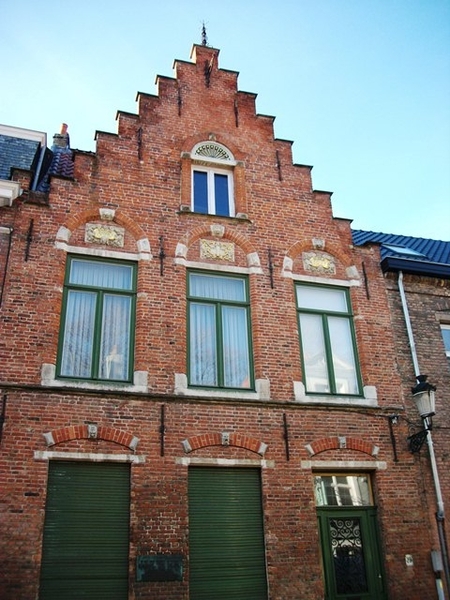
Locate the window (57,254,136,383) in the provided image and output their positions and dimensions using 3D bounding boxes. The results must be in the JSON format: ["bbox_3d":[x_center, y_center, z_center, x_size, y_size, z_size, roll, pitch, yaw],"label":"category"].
[{"bbox_3d":[-2.077,0.308,9.171,1.196,2.222,0.110,7,-28,-18],"label":"window"}]

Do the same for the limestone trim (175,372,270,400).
[{"bbox_3d":[-0.050,1.475,9.242,1.653,0.364,0.160,7,-28,-18],"label":"limestone trim"}]

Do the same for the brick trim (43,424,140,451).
[{"bbox_3d":[-1.914,1.982,7.988,1.338,0.348,0.120,6,-27,-17],"label":"brick trim"}]

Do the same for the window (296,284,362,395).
[{"bbox_3d":[1.847,0.699,10.064,1.154,2.173,0.100,6,-27,-17],"label":"window"}]

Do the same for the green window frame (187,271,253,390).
[{"bbox_3d":[-0.089,0.522,9.815,1.200,2.243,0.110,7,-28,-18],"label":"green window frame"}]

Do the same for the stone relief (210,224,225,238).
[{"bbox_3d":[-0.156,-1.233,10.180,0.274,0.261,0.140,6,-27,-17],"label":"stone relief"}]

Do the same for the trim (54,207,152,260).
[{"bbox_3d":[-2.044,-1.128,9.477,1.574,0.960,0.140,6,-27,-17],"label":"trim"}]

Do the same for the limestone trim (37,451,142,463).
[{"bbox_3d":[-1.899,2.248,7.873,1.539,0.133,0.120,6,-27,-17],"label":"limestone trim"}]

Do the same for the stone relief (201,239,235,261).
[{"bbox_3d":[-0.145,-0.869,9.992,0.636,0.410,0.080,6,-27,-17],"label":"stone relief"}]

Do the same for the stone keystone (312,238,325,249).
[{"bbox_3d":[1.867,-1.086,11.199,0.291,0.250,0.130,7,-28,-18],"label":"stone keystone"}]

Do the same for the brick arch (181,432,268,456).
[{"bbox_3d":[-0.003,2.290,8.825,1.433,0.377,0.110,7,-28,-18],"label":"brick arch"}]

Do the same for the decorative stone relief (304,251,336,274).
[{"bbox_3d":[1.857,-0.722,11.027,0.719,0.460,0.080,7,-28,-18],"label":"decorative stone relief"}]

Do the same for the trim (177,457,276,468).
[{"bbox_3d":[0.008,2.481,8.427,1.561,0.128,0.120,6,-27,-17],"label":"trim"}]

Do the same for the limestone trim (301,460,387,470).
[{"bbox_3d":[1.985,2.787,9.336,1.626,0.134,0.130,7,-28,-18],"label":"limestone trim"}]

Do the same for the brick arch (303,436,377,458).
[{"bbox_3d":[1.992,2.521,9.462,1.431,0.369,0.110,7,-28,-18],"label":"brick arch"}]

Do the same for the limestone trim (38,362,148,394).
[{"bbox_3d":[-1.951,1.212,8.358,1.560,0.358,0.160,6,-27,-17],"label":"limestone trim"}]

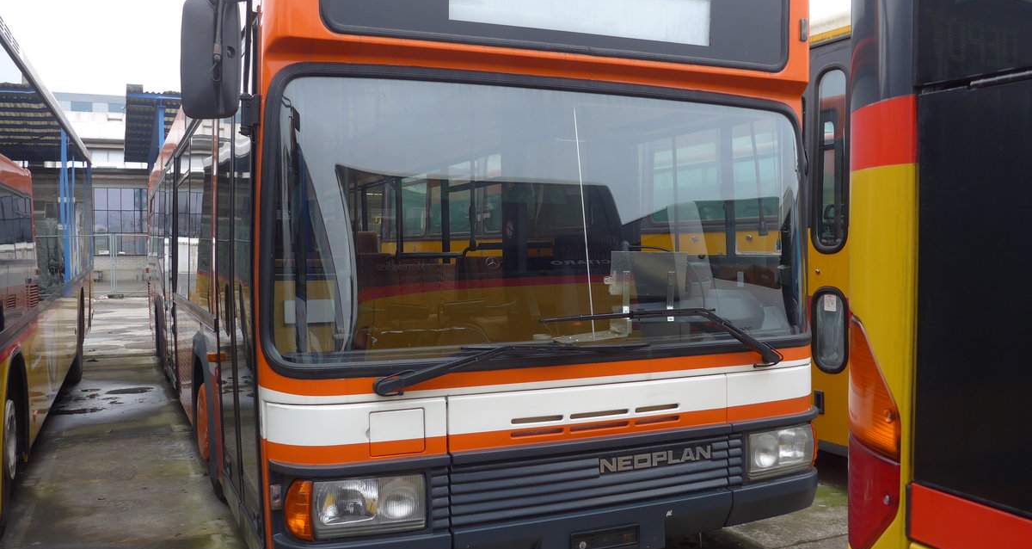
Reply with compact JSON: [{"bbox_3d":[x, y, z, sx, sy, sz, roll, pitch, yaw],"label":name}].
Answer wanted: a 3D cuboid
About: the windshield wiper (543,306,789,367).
[{"bbox_3d":[0.628,0.274,3.474,1.188,0.254,0.112,-1,1,-24],"label":"windshield wiper"}]

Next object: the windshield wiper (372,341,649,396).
[{"bbox_3d":[0.010,0.332,3.193,1.086,0.168,0.112,-1,1,-24],"label":"windshield wiper"}]

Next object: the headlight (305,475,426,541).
[{"bbox_3d":[-0.526,0.810,3.068,0.391,0.208,0.112,-1,1,-19],"label":"headlight"}]

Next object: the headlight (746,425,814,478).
[{"bbox_3d":[1.139,0.773,3.824,0.391,0.208,0.112,-1,2,-29],"label":"headlight"}]

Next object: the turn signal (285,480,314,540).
[{"bbox_3d":[-0.749,0.813,2.986,0.107,0.208,0.122,-1,1,-4],"label":"turn signal"}]

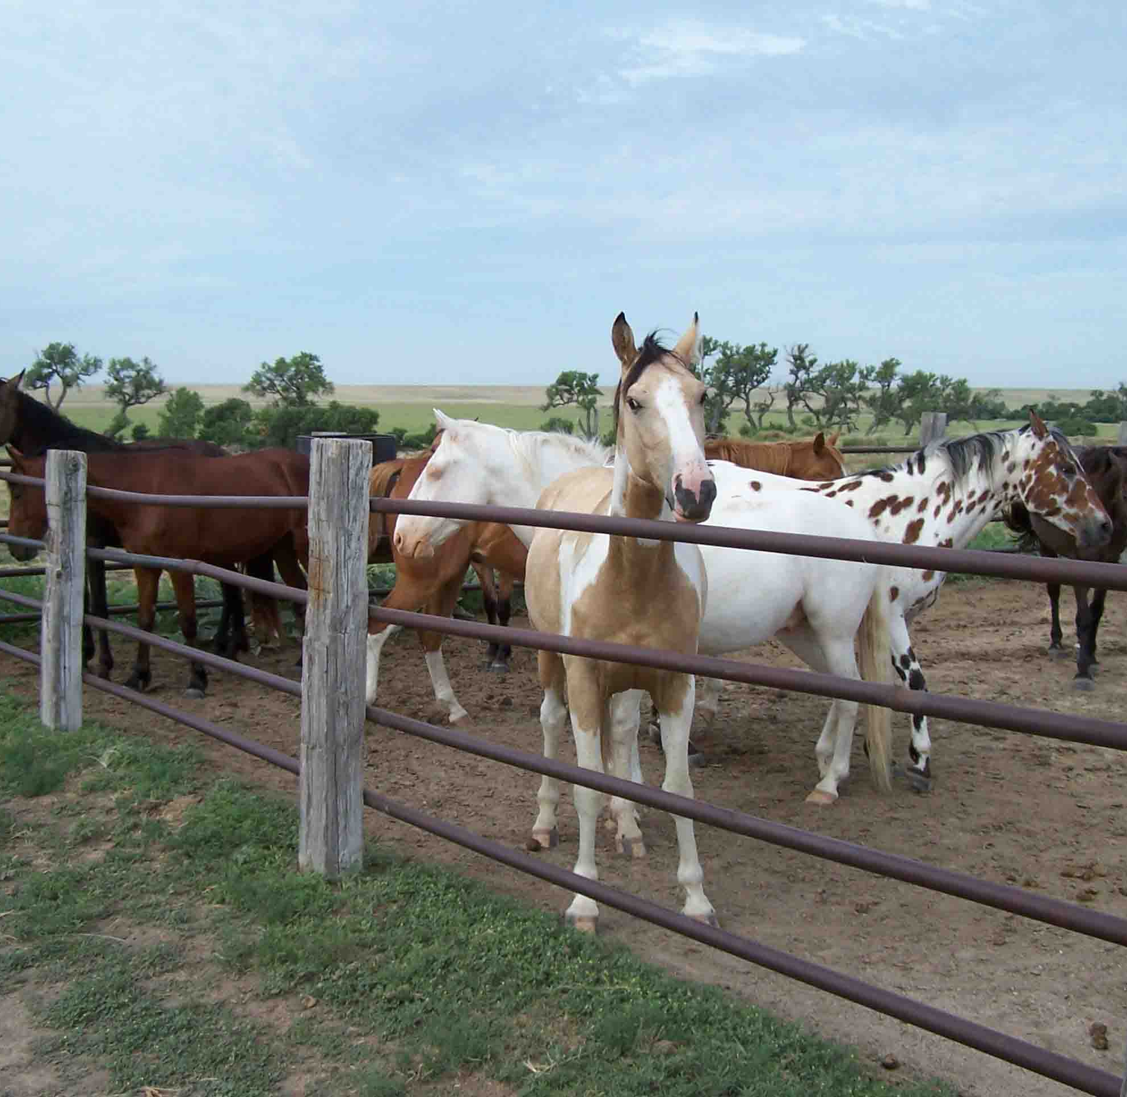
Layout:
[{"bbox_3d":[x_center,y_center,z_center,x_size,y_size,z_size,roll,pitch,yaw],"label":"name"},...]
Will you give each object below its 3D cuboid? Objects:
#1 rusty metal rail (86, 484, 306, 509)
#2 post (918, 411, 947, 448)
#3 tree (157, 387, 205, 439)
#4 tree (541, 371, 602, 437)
[{"bbox_3d":[-1.723,-0.236,7.213,0.058,0.075,2.506,-4,5,-35],"label":"rusty metal rail"},{"bbox_3d":[3.417,-0.414,14.719,0.240,1.648,0.200,1,6,6],"label":"post"},{"bbox_3d":[-15.507,-5.401,64.889,1.950,2.256,1.850,1,6,0],"label":"tree"},{"bbox_3d":[0.425,-6.798,75.843,2.900,3.172,2.700,1,6,0],"label":"tree"}]

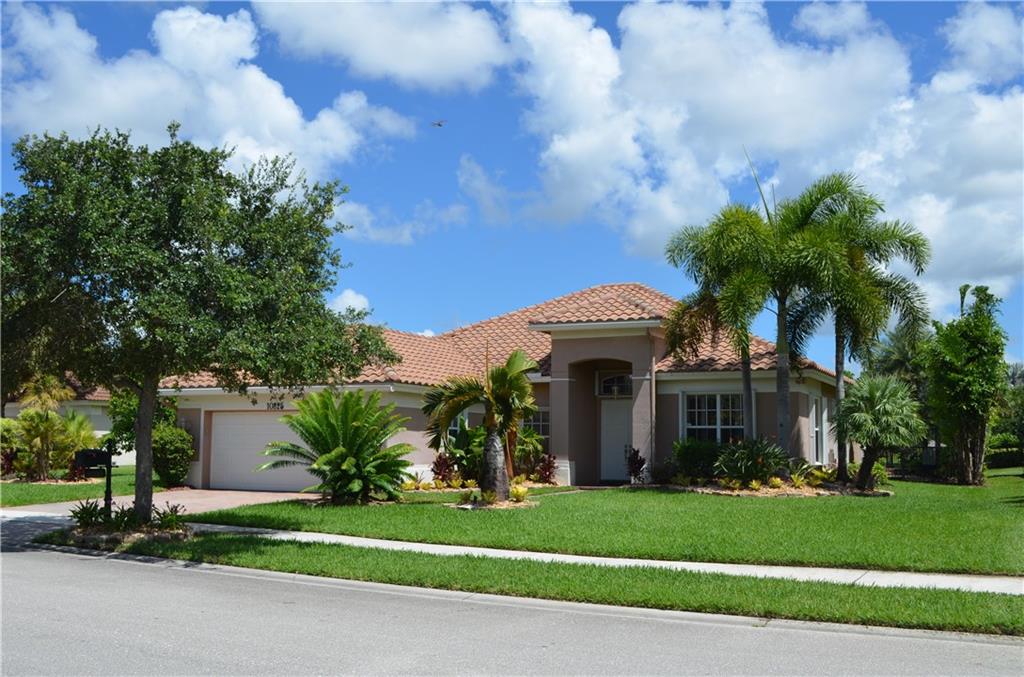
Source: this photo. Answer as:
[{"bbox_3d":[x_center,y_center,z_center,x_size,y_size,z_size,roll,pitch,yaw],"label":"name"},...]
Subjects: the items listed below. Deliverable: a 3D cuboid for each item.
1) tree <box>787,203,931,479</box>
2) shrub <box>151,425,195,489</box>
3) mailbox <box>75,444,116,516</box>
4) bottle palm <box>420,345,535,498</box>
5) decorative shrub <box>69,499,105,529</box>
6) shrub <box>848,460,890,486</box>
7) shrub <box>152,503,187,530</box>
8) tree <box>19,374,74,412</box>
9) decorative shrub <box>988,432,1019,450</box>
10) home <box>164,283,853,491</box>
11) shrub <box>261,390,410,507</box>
[{"bbox_3d":[9.120,-0.036,26.730,3.664,7.494,3.900,1,-5,0],"label":"tree"},{"bbox_3d":[-9.525,3.261,28.612,1.260,1.809,1.300,1,-5,0],"label":"shrub"},{"bbox_3d":[-6.944,2.365,17.069,0.250,1.320,0.660,-5,-8,41],"label":"mailbox"},{"bbox_3d":[-0.638,1.994,23.582,2.600,3.500,2.500,1,-6,-1],"label":"bottle palm"},{"bbox_3d":[-6.747,2.756,16.224,0.570,0.470,0.550,3,-6,-22],"label":"decorative shrub"},{"bbox_3d":[9.136,3.449,26.099,1.074,0.659,0.950,1,-5,0],"label":"shrub"},{"bbox_3d":[-5.003,2.600,14.917,0.496,0.404,0.500,1,-5,0],"label":"shrub"},{"bbox_3d":[-16.108,3.058,35.490,1.900,3.650,1.900,3,-7,-24],"label":"tree"},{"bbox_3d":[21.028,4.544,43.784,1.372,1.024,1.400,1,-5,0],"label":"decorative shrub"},{"bbox_3d":[1.522,1.340,34.016,17.200,7.000,18.600,-2,-7,26],"label":"home"},{"bbox_3d":[-3.953,2.460,23.330,3.400,2.500,3.200,1,-6,-9],"label":"shrub"}]

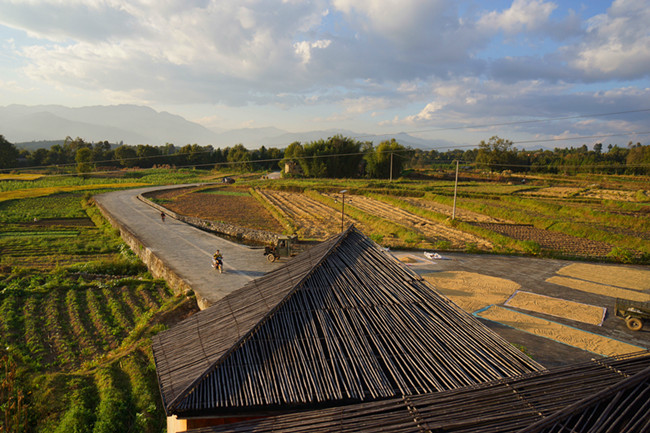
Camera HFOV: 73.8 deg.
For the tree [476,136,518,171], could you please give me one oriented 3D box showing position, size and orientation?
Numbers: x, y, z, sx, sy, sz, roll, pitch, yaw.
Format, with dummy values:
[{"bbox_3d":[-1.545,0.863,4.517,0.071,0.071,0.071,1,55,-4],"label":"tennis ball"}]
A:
[{"bbox_3d":[59.730,-21.810,150.000,14.250,11.660,12.110,0,9,0],"label":"tree"}]

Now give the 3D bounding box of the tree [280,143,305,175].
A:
[{"bbox_3d":[-9.450,-16.800,126.000,6.840,9.360,6.500,0,9,0],"label":"tree"}]

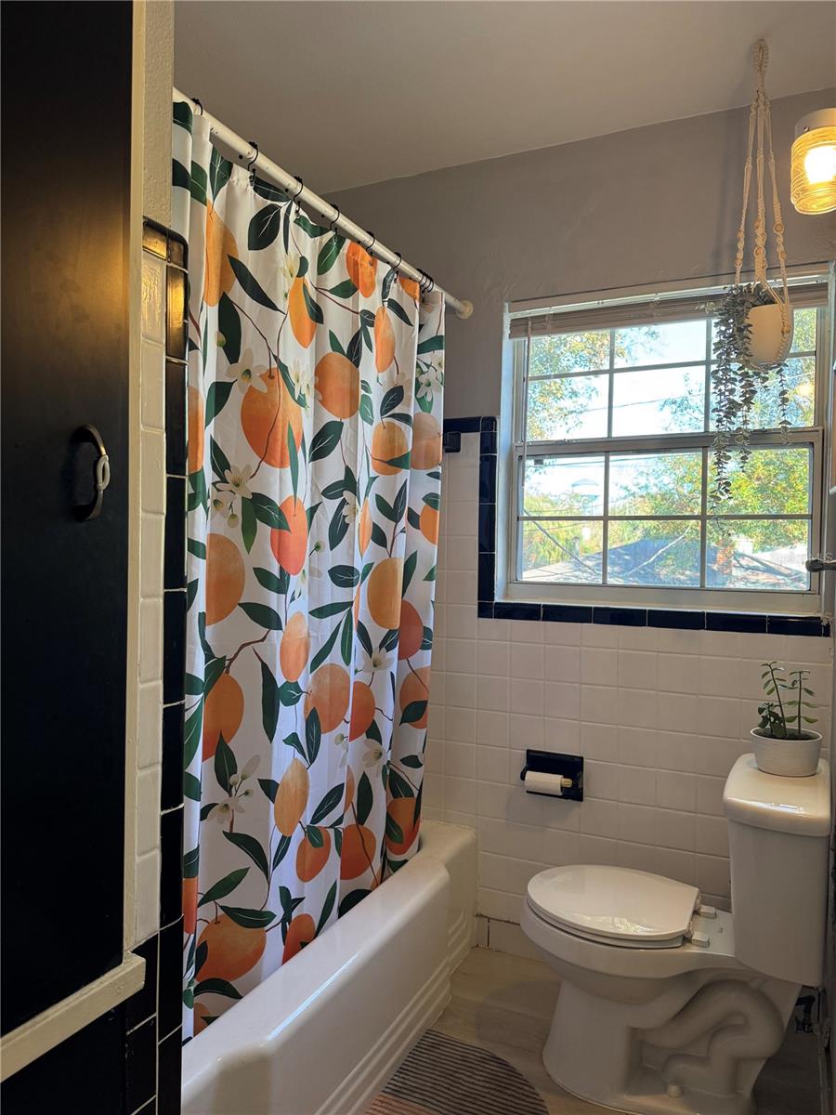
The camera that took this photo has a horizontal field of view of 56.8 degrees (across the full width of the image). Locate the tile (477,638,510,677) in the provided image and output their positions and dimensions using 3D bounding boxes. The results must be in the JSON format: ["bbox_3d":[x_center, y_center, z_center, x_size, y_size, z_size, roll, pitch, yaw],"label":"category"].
[{"bbox_3d":[0.237,0.314,2.391,0.108,0.108,0.009,1,1,27],"label":"tile"}]

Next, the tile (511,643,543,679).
[{"bbox_3d":[0.334,0.316,2.342,0.108,0.108,0.009,1,1,27],"label":"tile"}]

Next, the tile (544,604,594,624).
[{"bbox_3d":[0.444,0.168,2.294,0.152,0.049,0.009,1,1,26],"label":"tile"}]

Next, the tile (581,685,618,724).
[{"bbox_3d":[0.527,0.427,2.243,0.108,0.108,0.009,1,1,27],"label":"tile"}]

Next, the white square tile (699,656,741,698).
[{"bbox_3d":[0.820,0.323,2.095,0.108,0.108,0.010,1,0,28],"label":"white square tile"}]

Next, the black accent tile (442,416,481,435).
[{"bbox_3d":[0.130,-0.412,2.442,0.152,0.051,0.009,1,1,27],"label":"black accent tile"}]

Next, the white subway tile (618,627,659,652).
[{"bbox_3d":[0.626,0.231,2.192,0.108,0.071,0.010,1,1,27],"label":"white subway tile"}]

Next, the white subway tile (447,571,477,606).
[{"bbox_3d":[0.142,0.096,2.437,0.108,0.108,0.010,1,1,27],"label":"white subway tile"}]

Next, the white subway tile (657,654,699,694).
[{"bbox_3d":[0.723,0.322,2.147,0.108,0.108,0.010,1,0,28],"label":"white subway tile"}]

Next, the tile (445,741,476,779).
[{"bbox_3d":[0.137,0.641,2.444,0.108,0.108,0.009,1,1,27],"label":"tile"}]

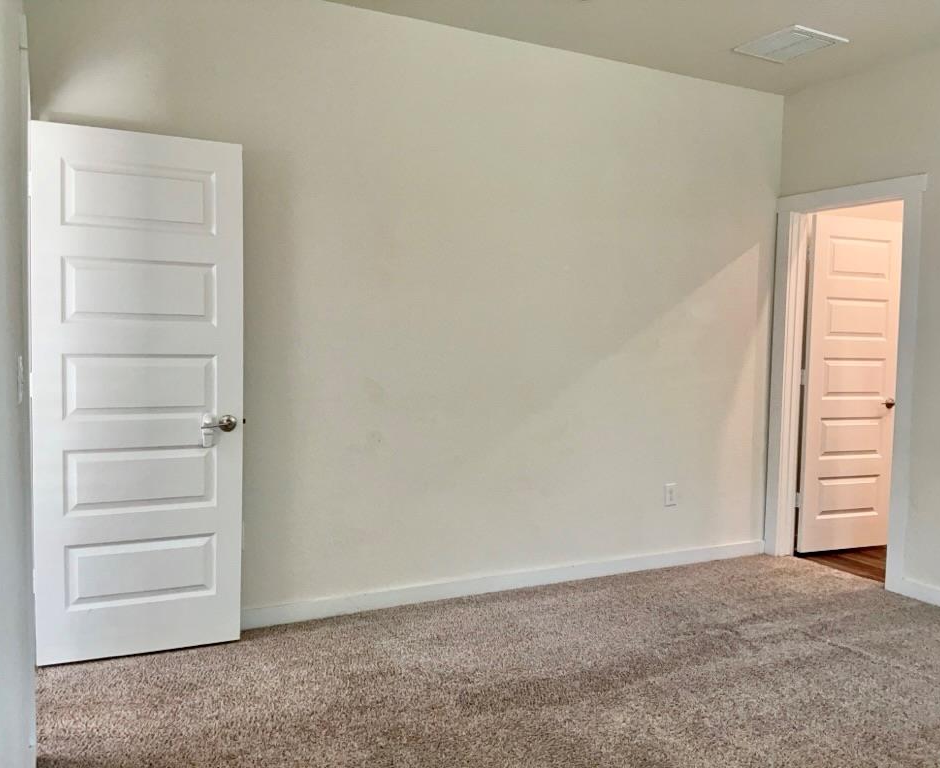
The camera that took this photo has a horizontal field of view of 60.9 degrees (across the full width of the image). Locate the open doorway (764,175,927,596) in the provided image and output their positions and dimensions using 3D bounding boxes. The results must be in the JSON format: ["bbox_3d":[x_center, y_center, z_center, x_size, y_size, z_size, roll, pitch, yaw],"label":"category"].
[{"bbox_3d":[2.097,-0.014,4.475,0.139,2.153,0.907,-1,4,-27],"label":"open doorway"}]

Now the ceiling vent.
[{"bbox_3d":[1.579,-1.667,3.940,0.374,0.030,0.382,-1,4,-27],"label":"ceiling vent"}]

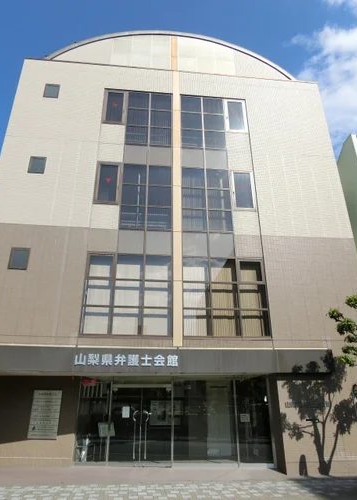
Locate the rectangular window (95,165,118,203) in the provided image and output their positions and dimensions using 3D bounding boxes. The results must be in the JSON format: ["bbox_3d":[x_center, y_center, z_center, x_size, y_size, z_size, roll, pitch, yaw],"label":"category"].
[{"bbox_3d":[-2.577,-2.451,13.229,0.920,1.795,0.140,2,-25,-5],"label":"rectangular window"}]

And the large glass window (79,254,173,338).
[{"bbox_3d":[-1.598,1.403,11.585,2.828,2.742,0.140,2,-25,-5],"label":"large glass window"}]

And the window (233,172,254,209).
[{"bbox_3d":[2.464,-2.248,13.687,0.883,1.775,0.140,2,-25,-5],"label":"window"}]

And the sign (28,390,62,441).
[{"bbox_3d":[-4.109,5.051,11.103,0.910,1.356,0.050,-2,-24,3],"label":"sign"}]

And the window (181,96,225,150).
[{"bbox_3d":[1.000,-5.289,14.910,1.854,2.806,0.140,2,-25,-5],"label":"window"}]

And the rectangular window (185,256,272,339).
[{"bbox_3d":[1.494,1.459,11.473,2.731,2.666,0.150,2,-24,-5],"label":"rectangular window"}]

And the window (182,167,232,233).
[{"bbox_3d":[1.020,-1.873,13.359,1.854,2.739,0.140,2,-25,-5],"label":"window"}]

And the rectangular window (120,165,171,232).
[{"bbox_3d":[-1.141,-1.951,13.159,1.872,2.739,0.140,2,-25,-5],"label":"rectangular window"}]

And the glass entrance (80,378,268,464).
[{"bbox_3d":[-0.179,5.075,10.863,5.808,2.402,0.200,-2,-24,3],"label":"glass entrance"}]

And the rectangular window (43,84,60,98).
[{"bbox_3d":[-5.185,-6.481,14.777,0.591,0.760,0.140,2,-25,-5],"label":"rectangular window"}]

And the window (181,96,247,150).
[{"bbox_3d":[1.426,-5.098,14.385,2.731,2.720,0.150,2,-24,-5],"label":"window"}]

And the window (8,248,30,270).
[{"bbox_3d":[-4.985,0.267,11.320,0.577,0.740,0.130,2,-24,-5],"label":"window"}]

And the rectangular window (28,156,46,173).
[{"bbox_3d":[-4.998,-3.018,12.781,0.555,0.707,0.130,2,-24,-5],"label":"rectangular window"}]

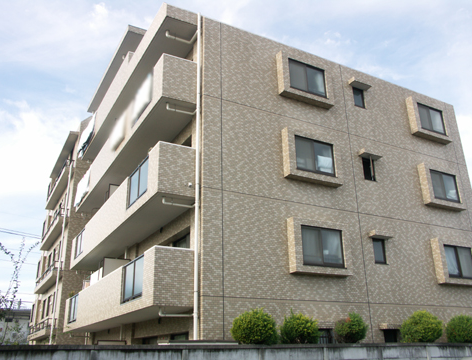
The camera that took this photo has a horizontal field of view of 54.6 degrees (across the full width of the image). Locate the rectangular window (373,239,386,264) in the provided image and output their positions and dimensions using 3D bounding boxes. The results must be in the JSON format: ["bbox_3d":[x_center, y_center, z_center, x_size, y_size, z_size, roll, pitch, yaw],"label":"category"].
[{"bbox_3d":[4.552,2.267,14.442,0.470,0.790,0.100,10,-24,-27],"label":"rectangular window"}]

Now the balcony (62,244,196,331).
[{"bbox_3d":[-4.258,4.205,15.755,1.120,1.370,11.720,10,-24,-27],"label":"balcony"}]

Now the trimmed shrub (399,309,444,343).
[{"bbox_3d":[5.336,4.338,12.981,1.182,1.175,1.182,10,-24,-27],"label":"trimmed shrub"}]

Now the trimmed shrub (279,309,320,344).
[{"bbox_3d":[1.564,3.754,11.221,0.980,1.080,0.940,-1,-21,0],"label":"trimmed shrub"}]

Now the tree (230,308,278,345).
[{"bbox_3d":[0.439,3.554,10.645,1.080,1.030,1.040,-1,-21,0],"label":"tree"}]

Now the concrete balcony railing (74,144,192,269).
[{"bbox_3d":[-4.315,1.632,16.737,1.120,1.400,11.720,10,-24,-27],"label":"concrete balcony railing"}]

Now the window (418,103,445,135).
[{"bbox_3d":[7.551,-2.324,17.638,1.250,1.000,0.100,10,-24,-27],"label":"window"}]

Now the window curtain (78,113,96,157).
[{"bbox_3d":[-7.111,-2.158,21.989,0.180,1.200,2.700,10,-24,-27],"label":"window curtain"}]

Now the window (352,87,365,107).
[{"bbox_3d":[4.435,-2.943,16.438,0.470,0.750,0.100,10,-24,-27],"label":"window"}]

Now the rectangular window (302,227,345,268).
[{"bbox_3d":[2.487,1.890,12.971,1.460,1.110,0.100,10,-24,-27],"label":"rectangular window"}]

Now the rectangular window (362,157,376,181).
[{"bbox_3d":[4.511,-0.353,15.456,0.480,0.790,0.100,10,-24,-27],"label":"rectangular window"}]

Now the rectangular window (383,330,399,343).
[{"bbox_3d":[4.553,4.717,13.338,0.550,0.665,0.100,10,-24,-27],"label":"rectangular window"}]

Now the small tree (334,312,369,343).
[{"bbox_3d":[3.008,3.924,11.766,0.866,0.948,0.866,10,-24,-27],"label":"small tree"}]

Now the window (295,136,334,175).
[{"bbox_3d":[2.456,-0.722,14.091,1.480,1.120,0.120,10,-24,-27],"label":"window"}]

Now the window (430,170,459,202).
[{"bbox_3d":[7.712,0.239,16.822,1.420,1.120,0.120,10,-24,-27],"label":"window"}]

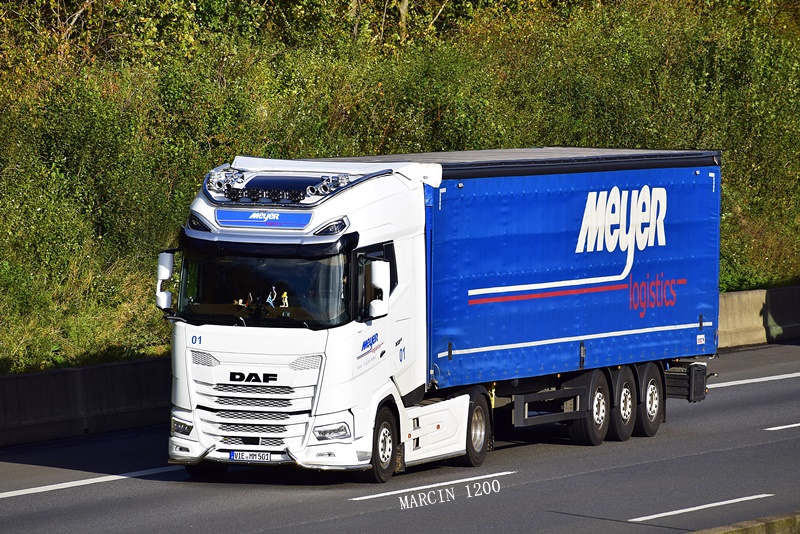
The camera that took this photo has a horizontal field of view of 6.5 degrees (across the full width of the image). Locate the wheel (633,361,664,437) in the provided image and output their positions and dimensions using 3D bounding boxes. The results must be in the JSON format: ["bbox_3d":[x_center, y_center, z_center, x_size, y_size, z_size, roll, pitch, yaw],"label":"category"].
[{"bbox_3d":[3.405,1.884,99.227,0.389,1.060,1.060,1,2,18],"label":"wheel"}]

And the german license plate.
[{"bbox_3d":[-1.841,2.340,86.379,0.520,0.110,0.012,1,2,18],"label":"german license plate"}]

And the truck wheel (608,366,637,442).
[{"bbox_3d":[2.998,1.915,97.967,0.389,1.060,1.060,1,2,18],"label":"truck wheel"}]

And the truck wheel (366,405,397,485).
[{"bbox_3d":[-0.343,2.218,87.545,0.364,0.975,0.975,1,2,18],"label":"truck wheel"}]

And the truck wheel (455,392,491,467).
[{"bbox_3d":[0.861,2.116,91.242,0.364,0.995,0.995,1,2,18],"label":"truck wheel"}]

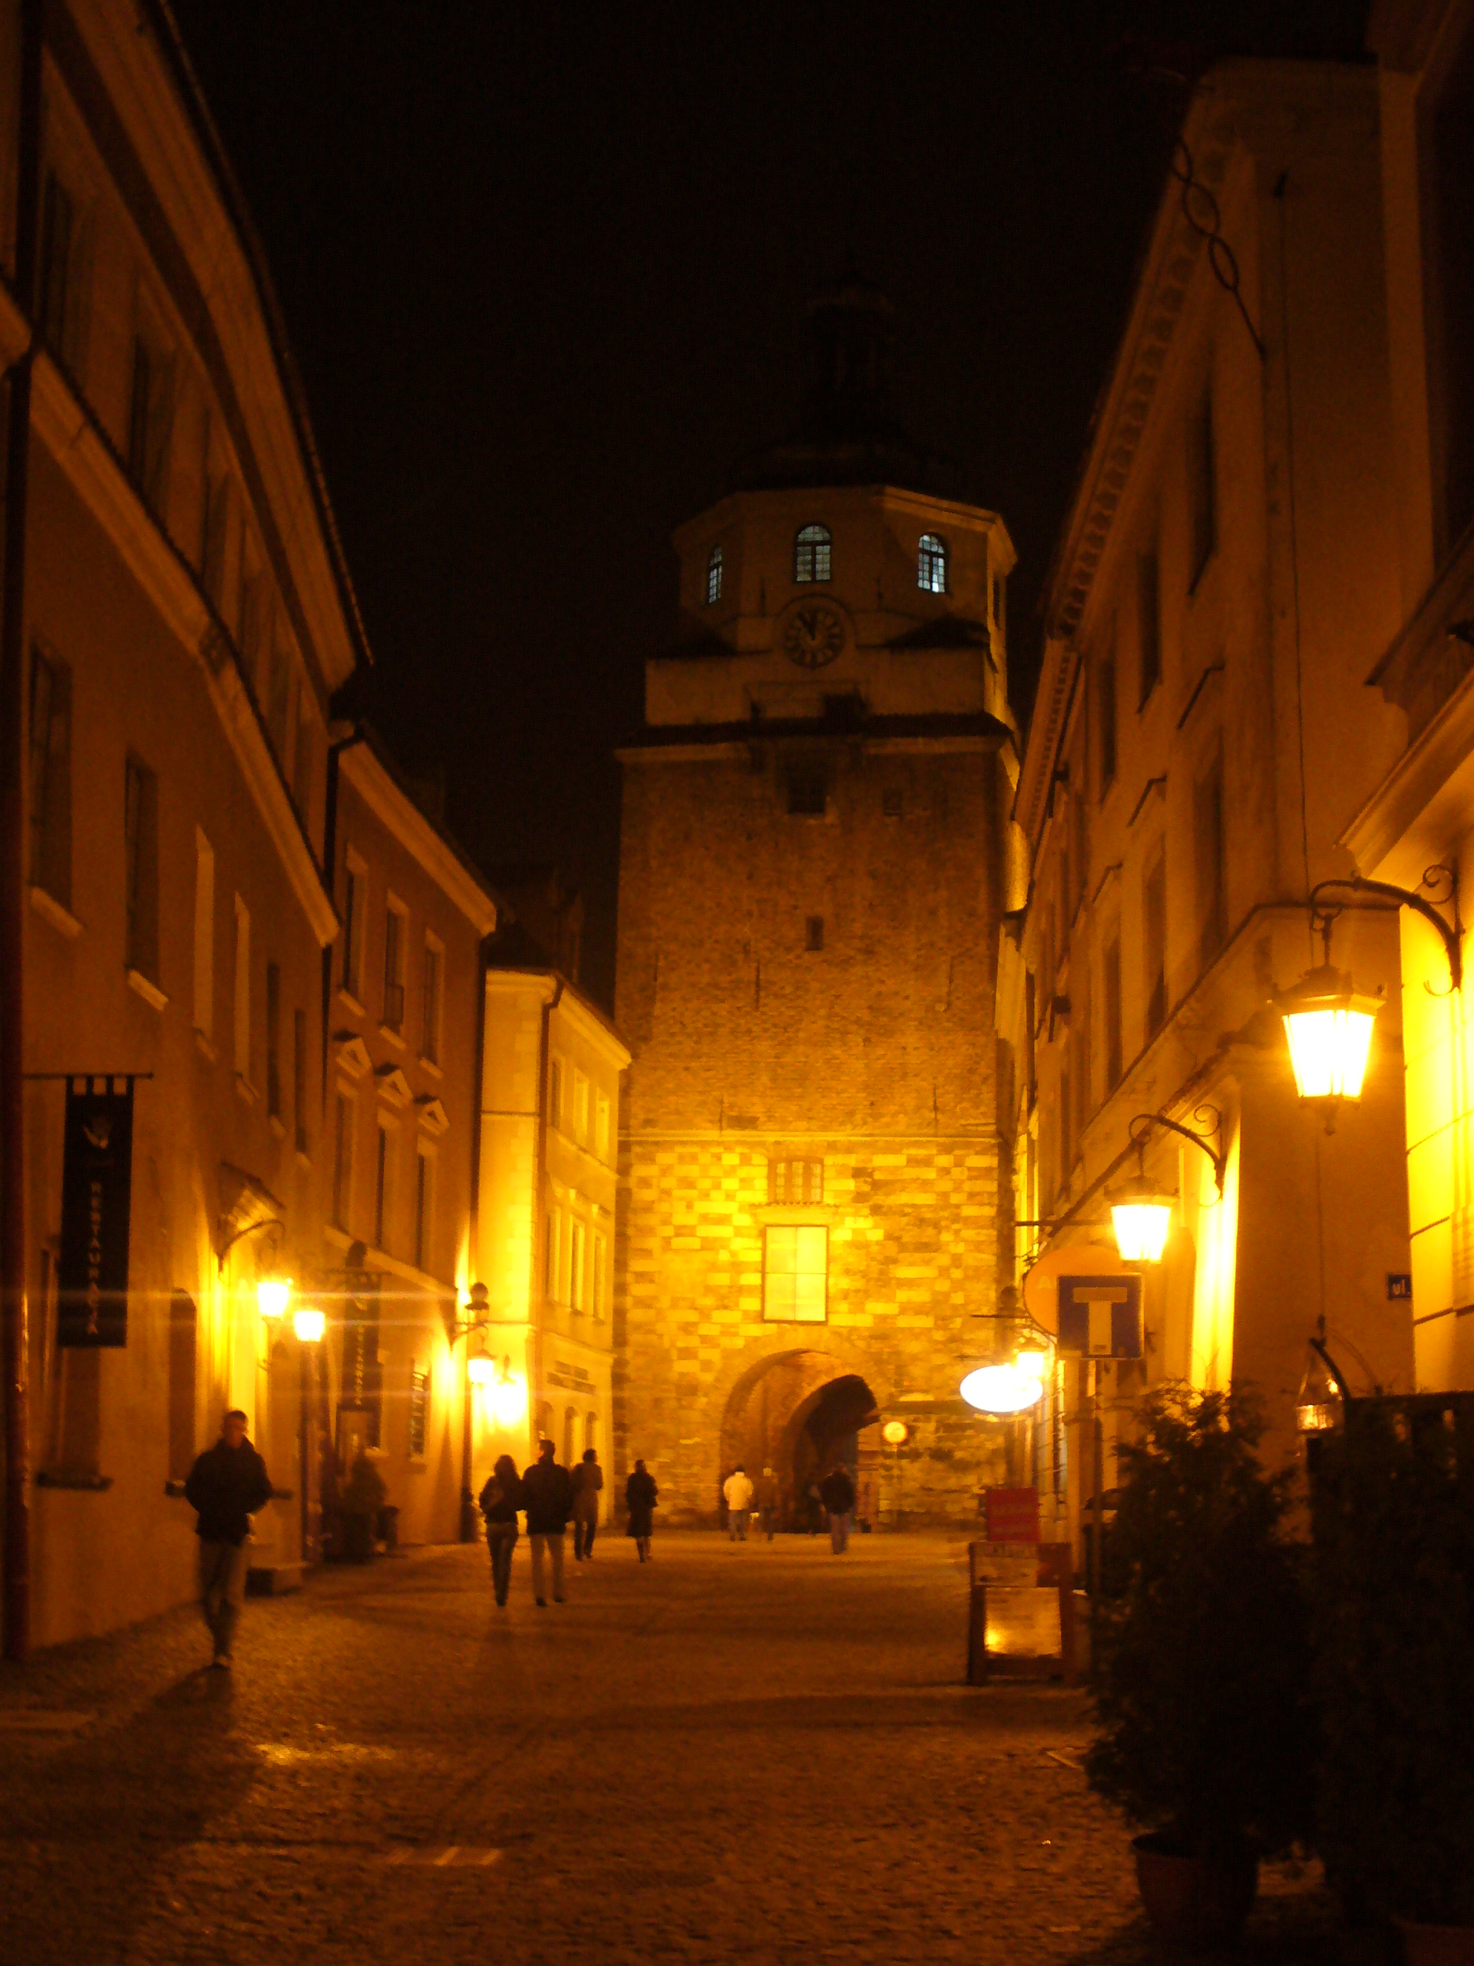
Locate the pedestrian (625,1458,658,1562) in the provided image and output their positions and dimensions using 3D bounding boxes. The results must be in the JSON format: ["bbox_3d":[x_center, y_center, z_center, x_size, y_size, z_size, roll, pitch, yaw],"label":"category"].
[{"bbox_3d":[-1.592,9.059,46.751,0.530,1.680,0.420,2,-10,0],"label":"pedestrian"}]

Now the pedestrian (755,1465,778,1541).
[{"bbox_3d":[0.737,12.436,65.071,0.550,1.710,0.420,2,-10,0],"label":"pedestrian"}]

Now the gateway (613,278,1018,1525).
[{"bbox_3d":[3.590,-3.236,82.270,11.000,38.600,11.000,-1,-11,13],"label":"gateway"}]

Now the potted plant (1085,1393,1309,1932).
[{"bbox_3d":[1.445,2.099,8.519,0.700,1.663,0.700,2,-10,0],"label":"potted plant"}]

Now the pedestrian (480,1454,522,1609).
[{"bbox_3d":[-2.629,6.177,30.813,0.500,1.650,0.400,1,-10,3],"label":"pedestrian"}]

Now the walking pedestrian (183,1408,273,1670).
[{"bbox_3d":[-3.551,3.937,19.332,0.600,1.780,0.450,2,-10,-5],"label":"walking pedestrian"}]

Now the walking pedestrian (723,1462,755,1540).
[{"bbox_3d":[0.060,12.195,63.903,0.630,1.750,0.430,1,-10,3],"label":"walking pedestrian"}]

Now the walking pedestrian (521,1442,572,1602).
[{"bbox_3d":[-2.100,6.033,30.570,0.580,1.790,0.420,1,-10,3],"label":"walking pedestrian"}]

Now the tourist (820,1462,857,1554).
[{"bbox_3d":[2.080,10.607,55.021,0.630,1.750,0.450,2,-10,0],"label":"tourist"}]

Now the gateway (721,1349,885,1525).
[{"bbox_3d":[2.252,12.581,75.684,4.850,5.100,3.500,-1,-11,13],"label":"gateway"}]

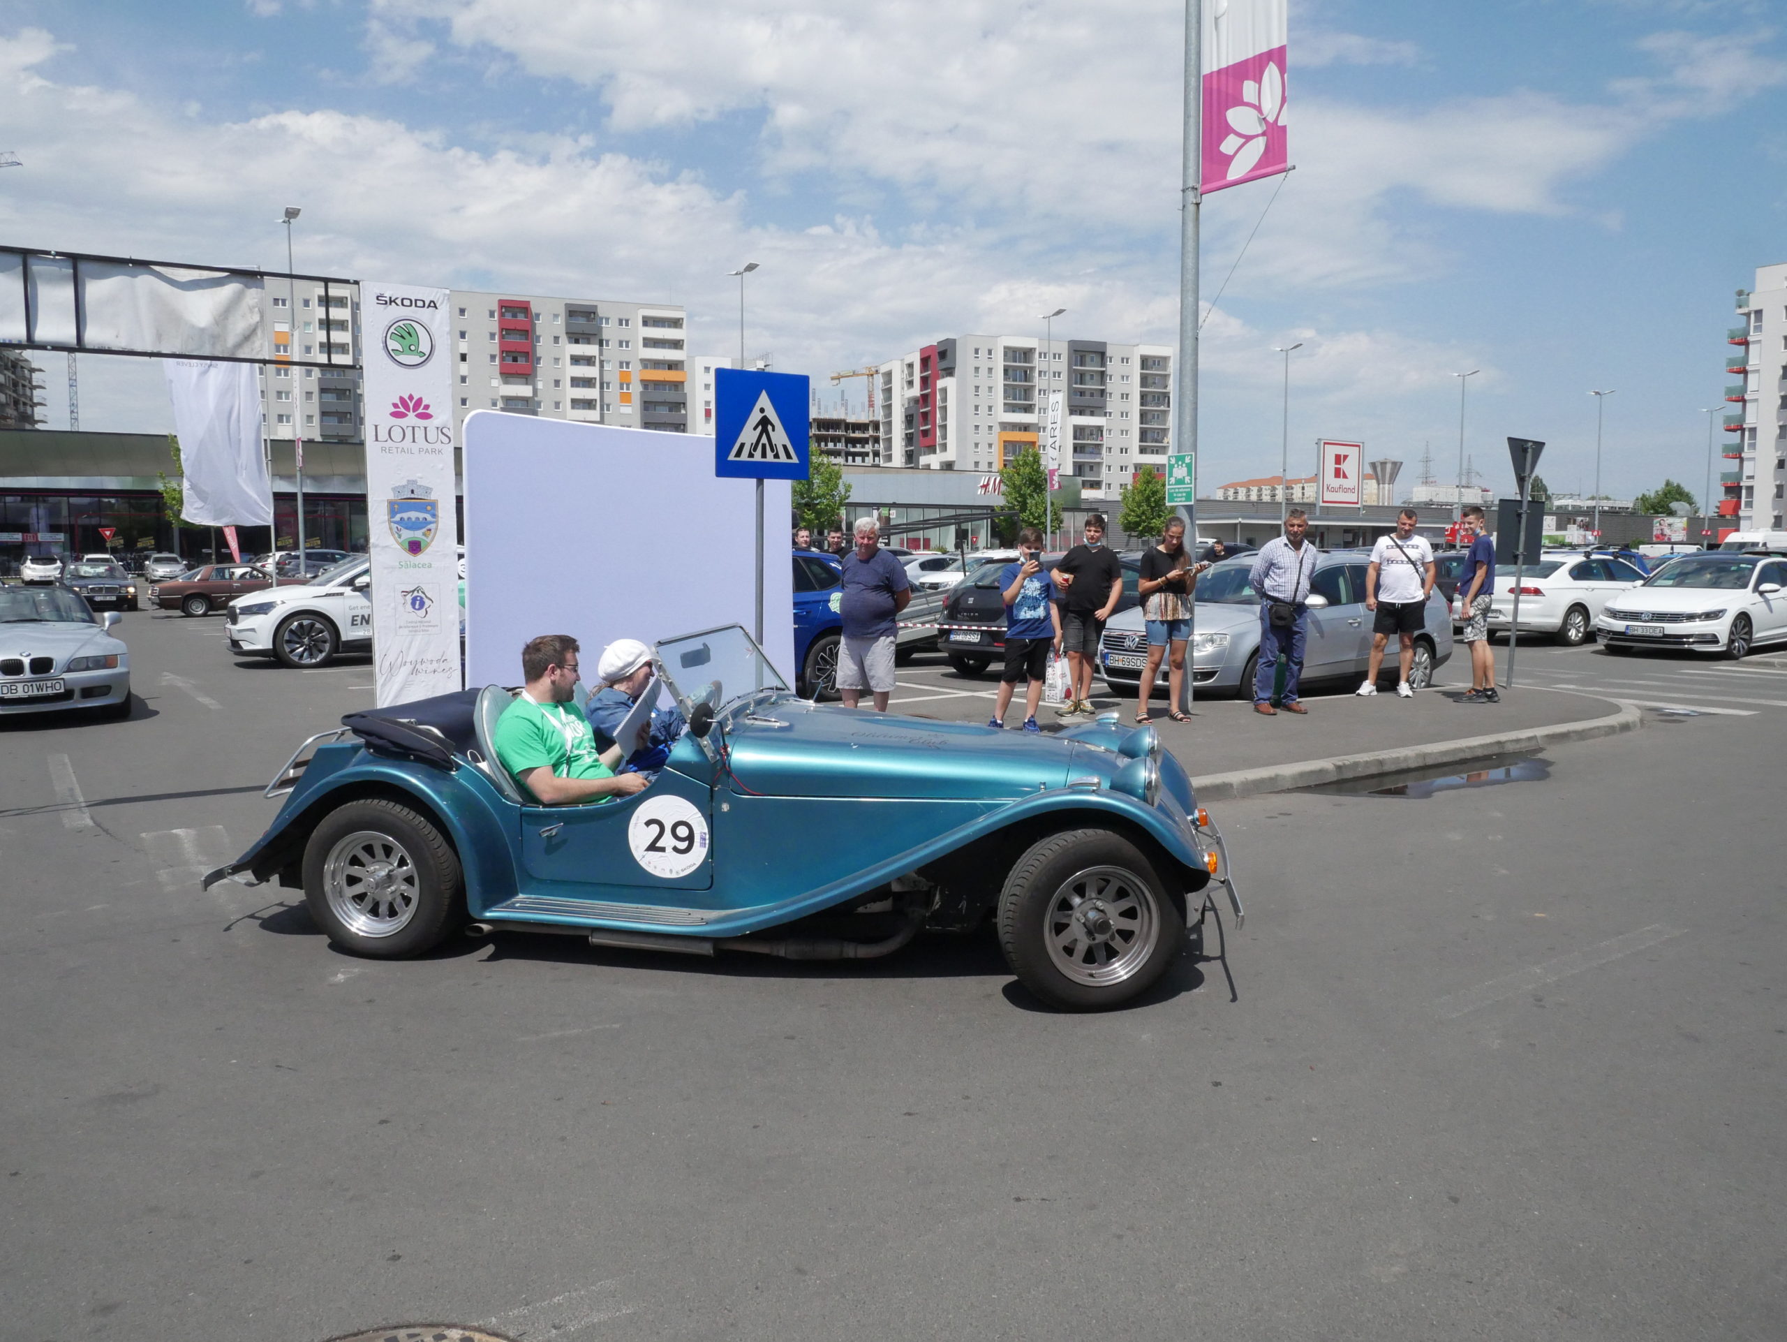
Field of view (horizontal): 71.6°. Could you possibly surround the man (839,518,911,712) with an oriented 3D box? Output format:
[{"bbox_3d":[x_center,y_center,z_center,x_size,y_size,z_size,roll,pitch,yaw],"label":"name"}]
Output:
[{"bbox_3d":[-0.140,-0.262,8.871,0.520,1.700,0.380,2,5,20],"label":"man"}]

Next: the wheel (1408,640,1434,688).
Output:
[{"bbox_3d":[5.544,-0.036,13.272,0.630,0.630,0.220,-4,7,-37],"label":"wheel"}]

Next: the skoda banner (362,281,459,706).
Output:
[{"bbox_3d":[-2.957,-0.818,7.600,0.480,3.020,0.080,-3,6,-29],"label":"skoda banner"}]

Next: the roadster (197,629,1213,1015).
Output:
[{"bbox_3d":[-0.572,0.408,4.984,3.840,1.170,1.660,1,5,12],"label":"roadster"}]

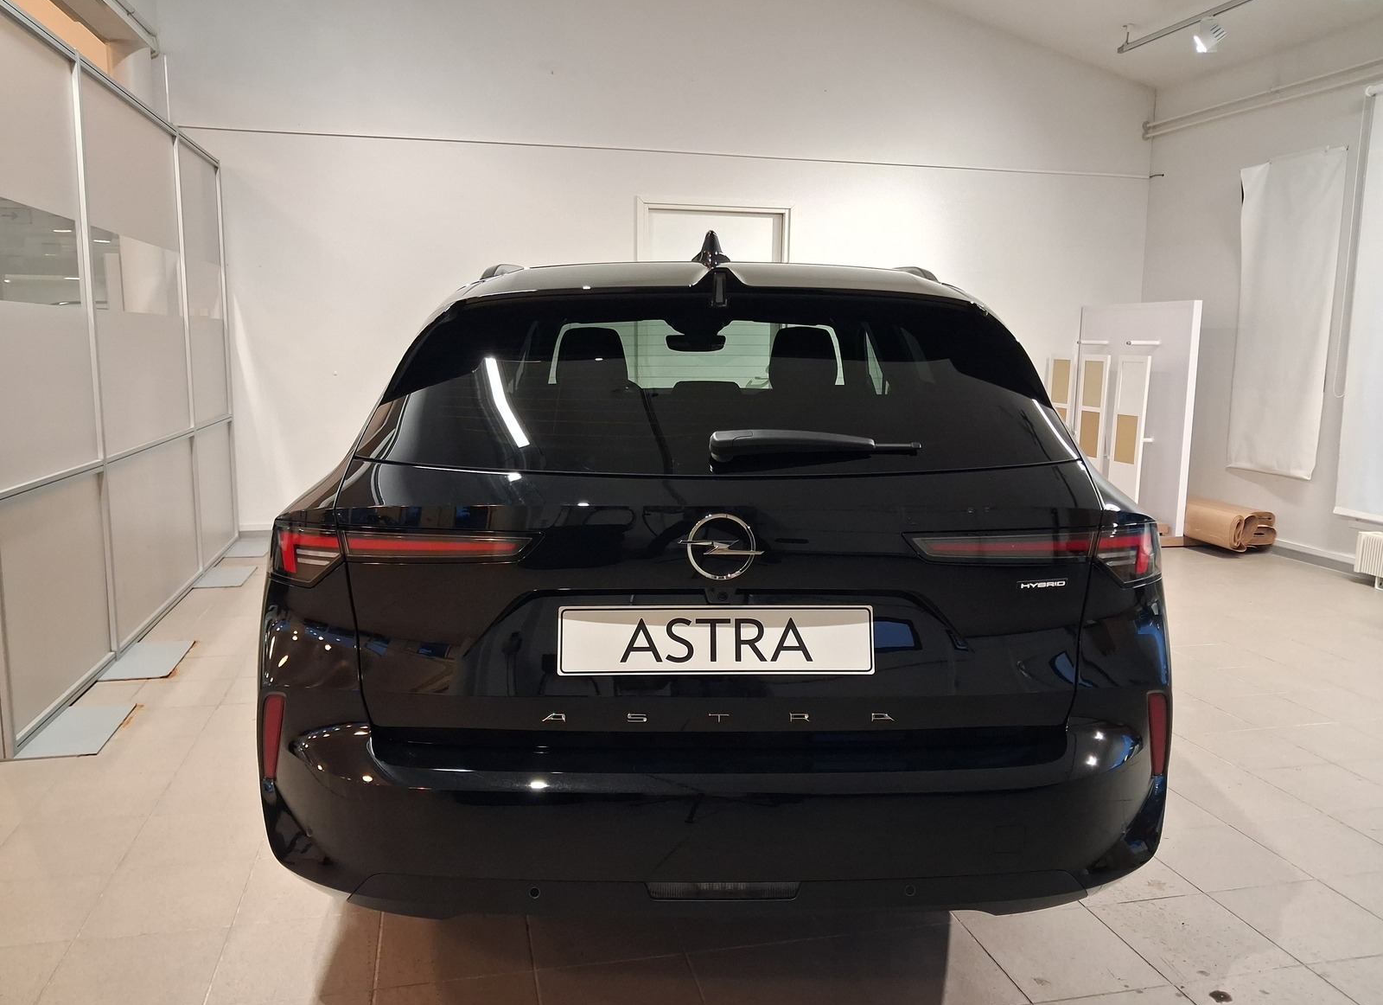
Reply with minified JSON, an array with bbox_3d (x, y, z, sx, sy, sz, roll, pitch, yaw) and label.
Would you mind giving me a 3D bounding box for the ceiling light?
[{"bbox_3d":[2.838,-2.572,5.915,0.160,0.180,0.115,3,9,14],"label":"ceiling light"}]

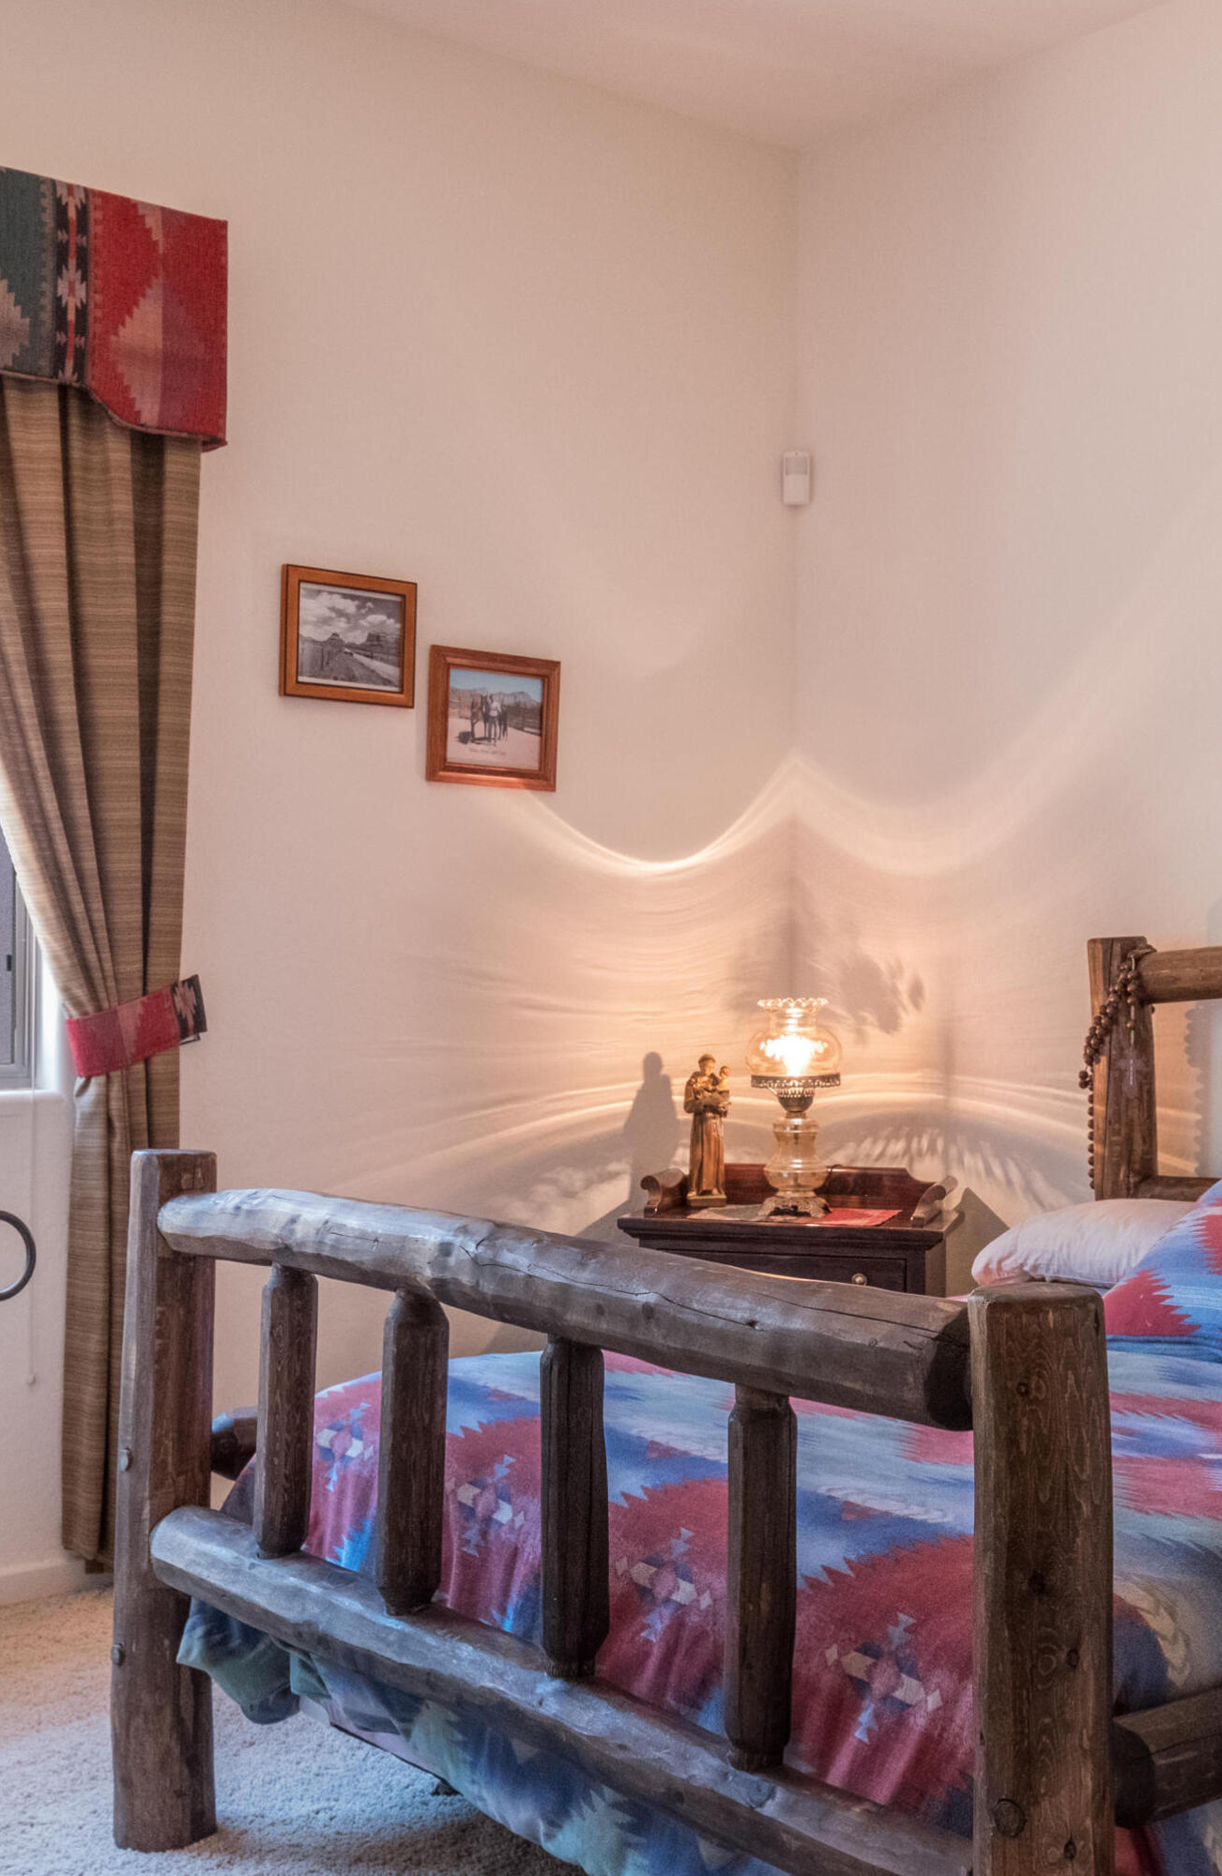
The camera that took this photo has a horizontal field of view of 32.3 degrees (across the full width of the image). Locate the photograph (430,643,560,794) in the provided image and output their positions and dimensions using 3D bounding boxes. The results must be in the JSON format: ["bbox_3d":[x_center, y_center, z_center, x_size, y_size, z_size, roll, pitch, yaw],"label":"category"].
[{"bbox_3d":[-0.244,-0.450,4.386,0.331,0.276,0.023,1,0,-38],"label":"photograph"}]

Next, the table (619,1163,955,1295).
[{"bbox_3d":[0.362,0.851,4.388,0.651,0.724,0.317,1,0,12],"label":"table"}]

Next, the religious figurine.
[{"bbox_3d":[0.212,0.411,4.529,0.105,0.330,0.085,1,0,2],"label":"religious figurine"}]

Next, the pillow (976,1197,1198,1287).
[{"bbox_3d":[0.979,0.512,3.526,0.440,0.150,0.620,1,0,-38],"label":"pillow"}]

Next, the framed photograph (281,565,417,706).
[{"bbox_3d":[-0.513,-0.590,4.172,0.298,0.253,0.023,1,0,-38],"label":"framed photograph"}]

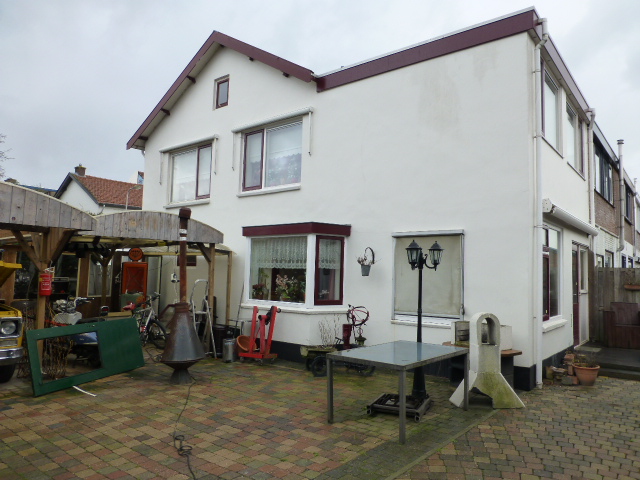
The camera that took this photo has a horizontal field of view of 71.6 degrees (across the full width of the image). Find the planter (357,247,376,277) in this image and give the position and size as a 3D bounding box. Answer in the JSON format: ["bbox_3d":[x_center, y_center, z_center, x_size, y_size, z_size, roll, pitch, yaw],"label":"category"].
[{"bbox_3d":[0.897,0.415,8.562,0.300,0.560,0.220,-2,-6,39],"label":"planter"}]

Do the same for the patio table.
[{"bbox_3d":[0.975,1.701,5.258,0.962,0.750,1.632,-1,-5,40],"label":"patio table"}]

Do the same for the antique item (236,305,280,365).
[{"bbox_3d":[-1.113,1.713,8.162,0.580,1.000,0.480,-1,-5,40],"label":"antique item"}]

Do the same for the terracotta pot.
[{"bbox_3d":[4.212,2.129,6.991,0.430,0.290,0.430,-1,-5,40],"label":"terracotta pot"}]

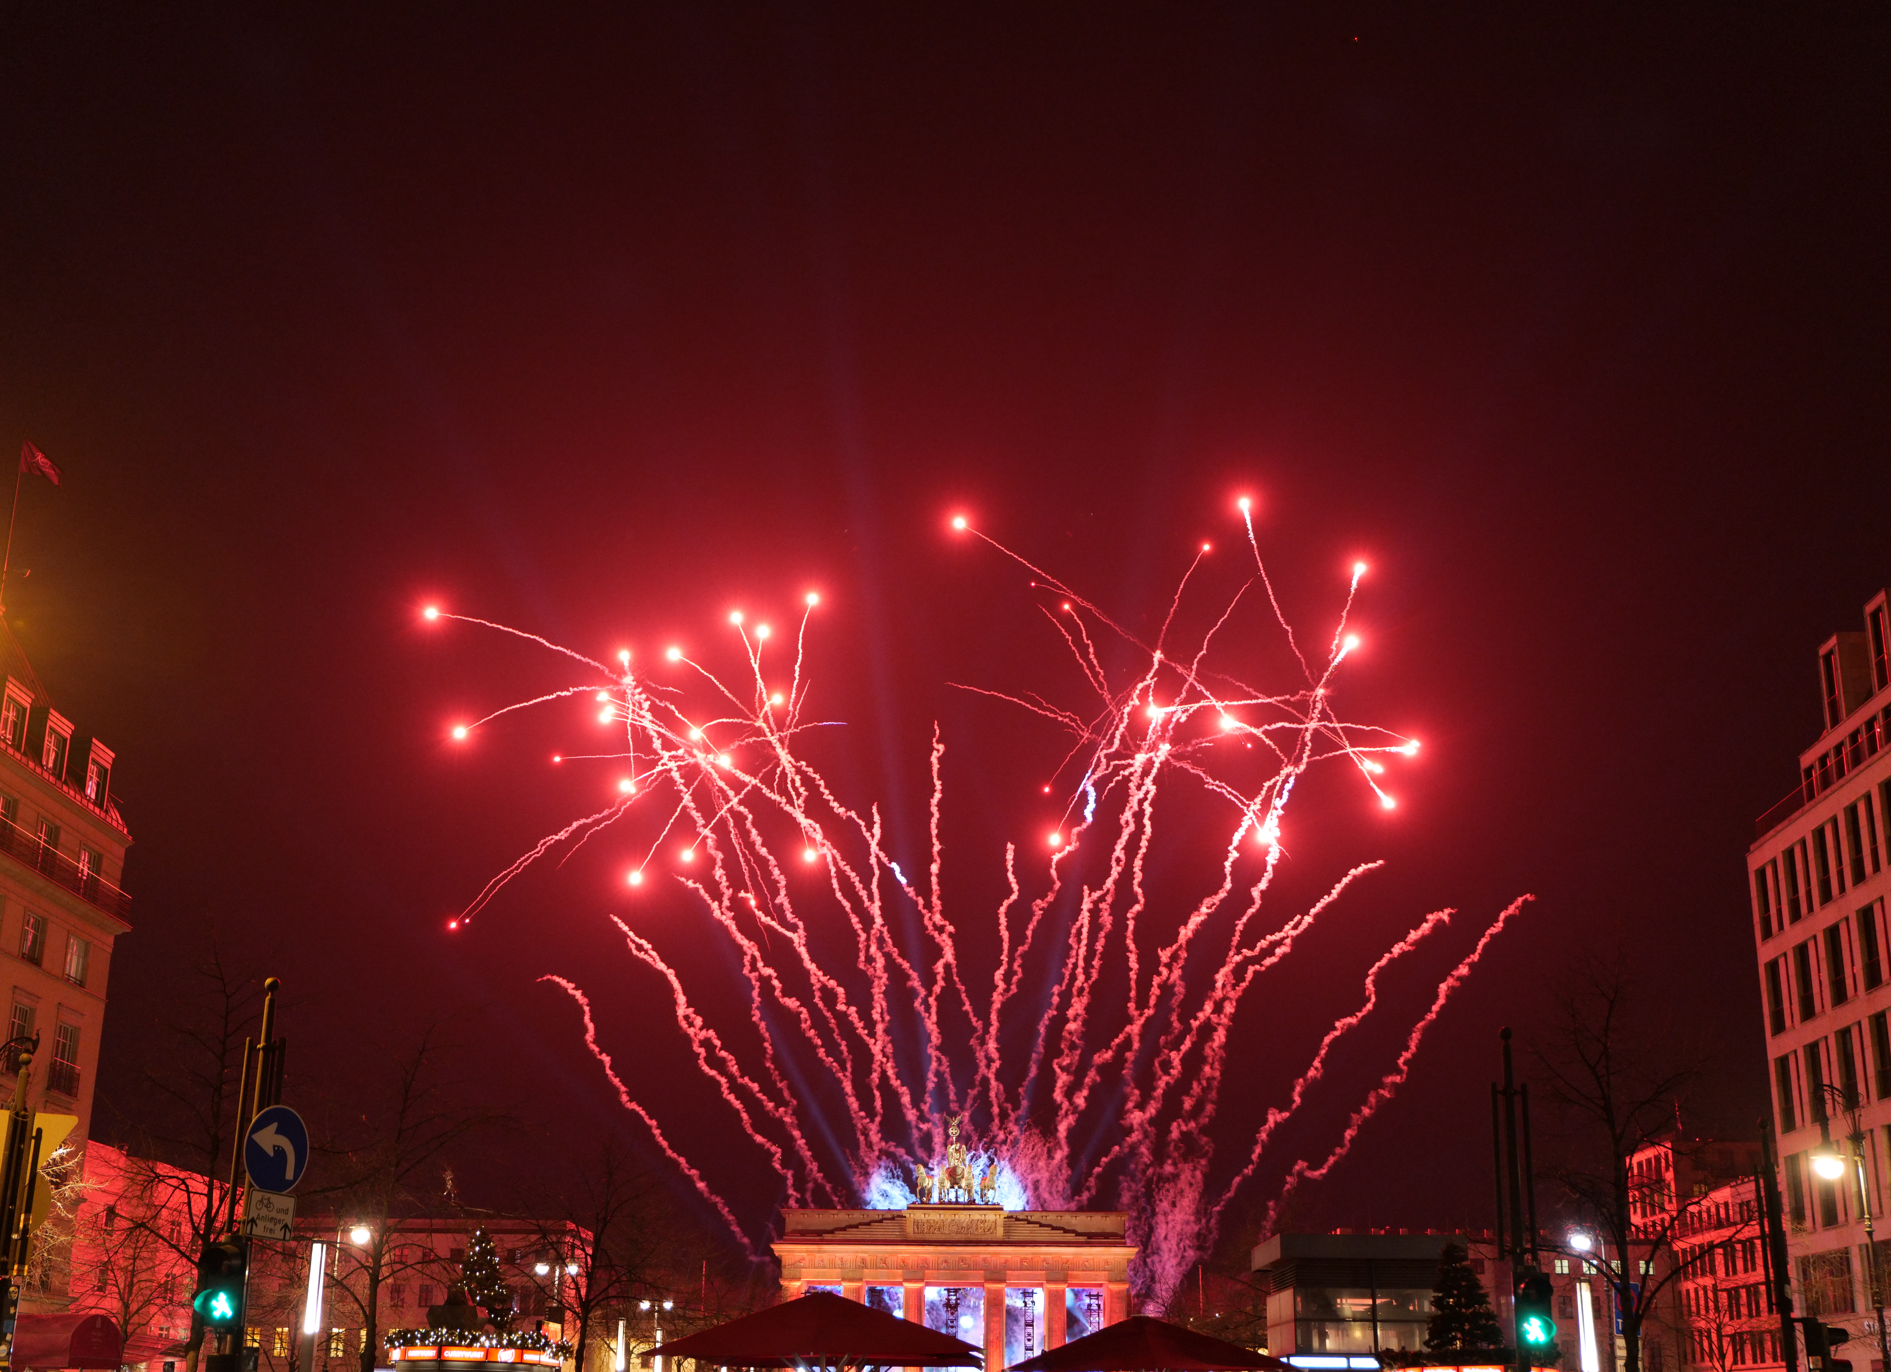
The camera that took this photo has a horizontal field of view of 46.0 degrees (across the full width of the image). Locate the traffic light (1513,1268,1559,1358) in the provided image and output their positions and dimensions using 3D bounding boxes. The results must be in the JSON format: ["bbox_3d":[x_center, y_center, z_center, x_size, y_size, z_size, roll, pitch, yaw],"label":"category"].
[{"bbox_3d":[4.391,4.672,16.550,0.260,0.600,0.350,1,-18,1],"label":"traffic light"}]

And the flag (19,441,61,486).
[{"bbox_3d":[-34.564,-8.490,85.000,1.600,1.700,0.500,-4,-19,15],"label":"flag"}]

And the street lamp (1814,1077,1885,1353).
[{"bbox_3d":[20.712,13.665,50.647,1.400,9.180,0.750,-1,-18,6],"label":"street lamp"}]

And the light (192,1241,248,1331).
[{"bbox_3d":[-4.959,4.097,15.250,0.270,0.600,0.350,1,-18,-2],"label":"light"}]

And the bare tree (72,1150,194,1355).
[{"bbox_3d":[-22.111,16.683,60.090,3.400,8.140,3.400,1,-18,1],"label":"bare tree"}]

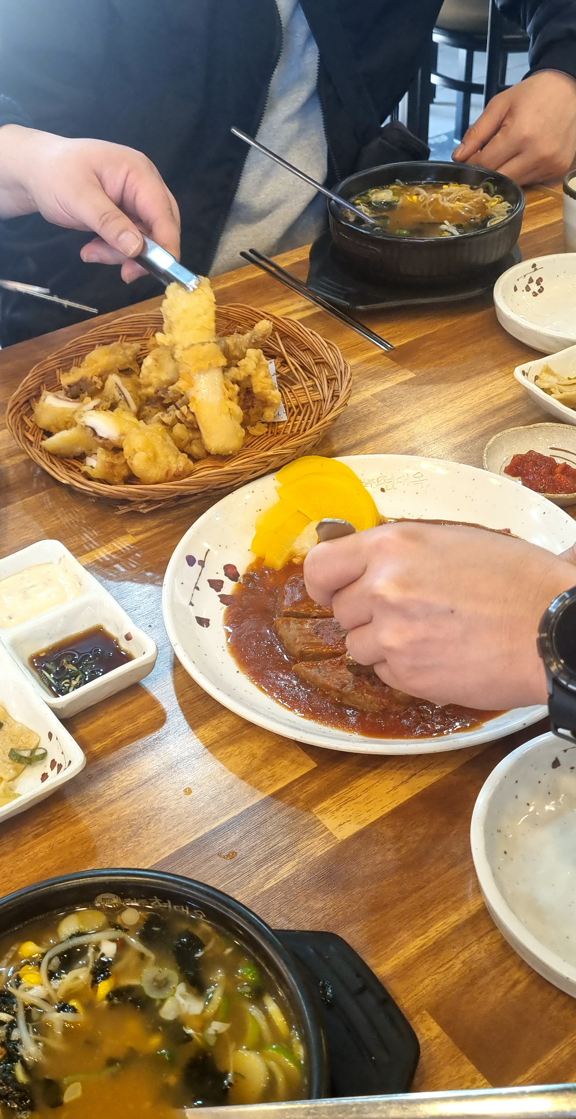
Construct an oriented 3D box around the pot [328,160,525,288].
[{"bbox_3d":[0.118,-0.288,0.977,0.170,0.054,0.170,-2,40,2],"label":"pot"}]

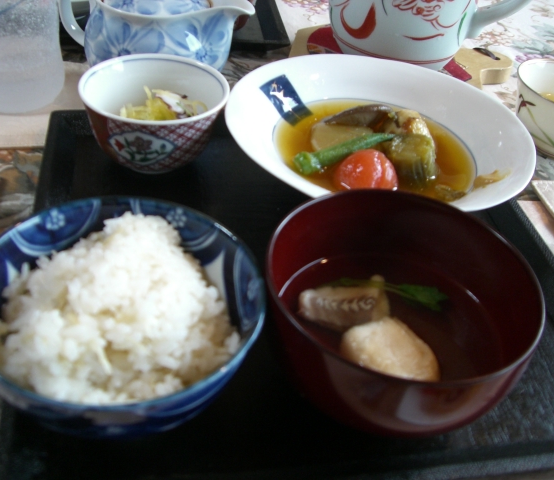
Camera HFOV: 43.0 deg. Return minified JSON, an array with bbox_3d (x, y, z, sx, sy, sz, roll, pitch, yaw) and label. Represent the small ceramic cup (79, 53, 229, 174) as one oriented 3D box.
[{"bbox_3d":[-0.079,-0.077,0.465,0.093,0.054,0.093,-2,40,-11],"label":"small ceramic cup"}]

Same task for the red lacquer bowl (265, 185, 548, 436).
[{"bbox_3d":[0.053,0.042,0.330,0.120,0.072,0.120,4,40,-4],"label":"red lacquer bowl"}]

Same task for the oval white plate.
[{"bbox_3d":[0.065,-0.058,0.472,0.199,0.047,0.199,-2,40,-11],"label":"oval white plate"}]

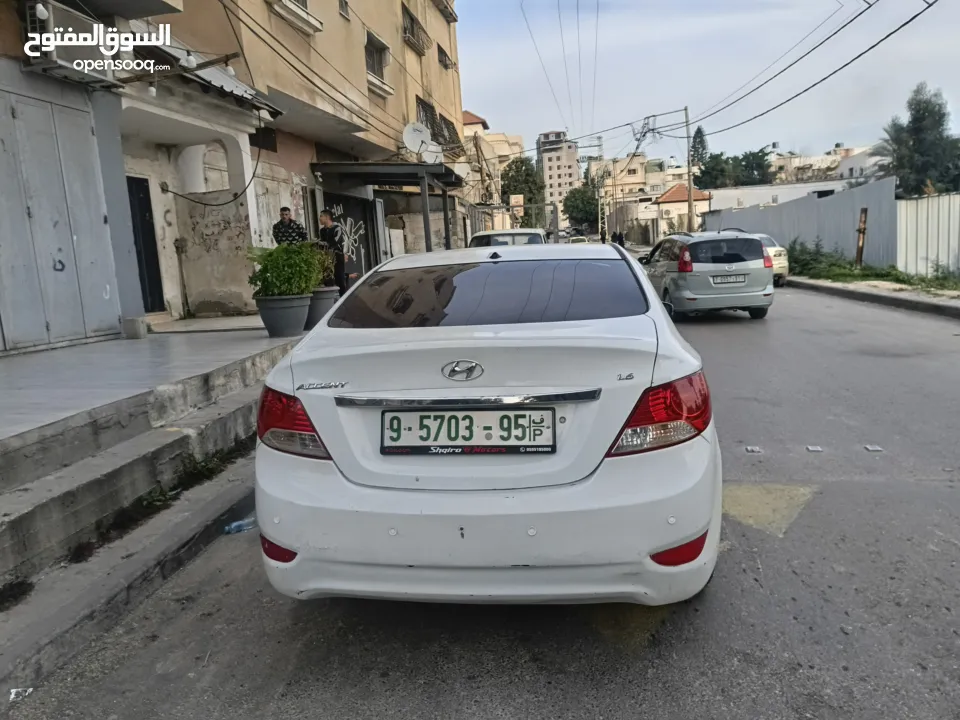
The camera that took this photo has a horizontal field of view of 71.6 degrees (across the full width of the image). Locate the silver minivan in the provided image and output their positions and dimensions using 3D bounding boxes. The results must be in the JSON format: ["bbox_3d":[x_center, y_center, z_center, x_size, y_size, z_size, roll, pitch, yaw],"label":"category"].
[{"bbox_3d":[4.400,-1.760,13.480,1.760,1.640,4.500,-3,9,5],"label":"silver minivan"}]

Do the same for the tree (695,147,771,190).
[{"bbox_3d":[28.790,-20.113,75.000,8.500,7.800,6.500,-4,8,0],"label":"tree"}]

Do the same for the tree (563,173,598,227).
[{"bbox_3d":[12.200,-19.050,80.000,4.400,7.200,4.400,-4,8,0],"label":"tree"}]

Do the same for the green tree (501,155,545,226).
[{"bbox_3d":[3.320,-12.773,52.000,3.500,6.400,3.500,-4,8,0],"label":"green tree"}]

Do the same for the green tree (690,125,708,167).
[{"bbox_3d":[28.159,-23.561,85.000,2.700,12.500,2.700,-4,8,0],"label":"green tree"}]

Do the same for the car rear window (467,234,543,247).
[{"bbox_3d":[0.504,-2.062,12.200,1.400,0.500,0.150,-2,8,8],"label":"car rear window"}]

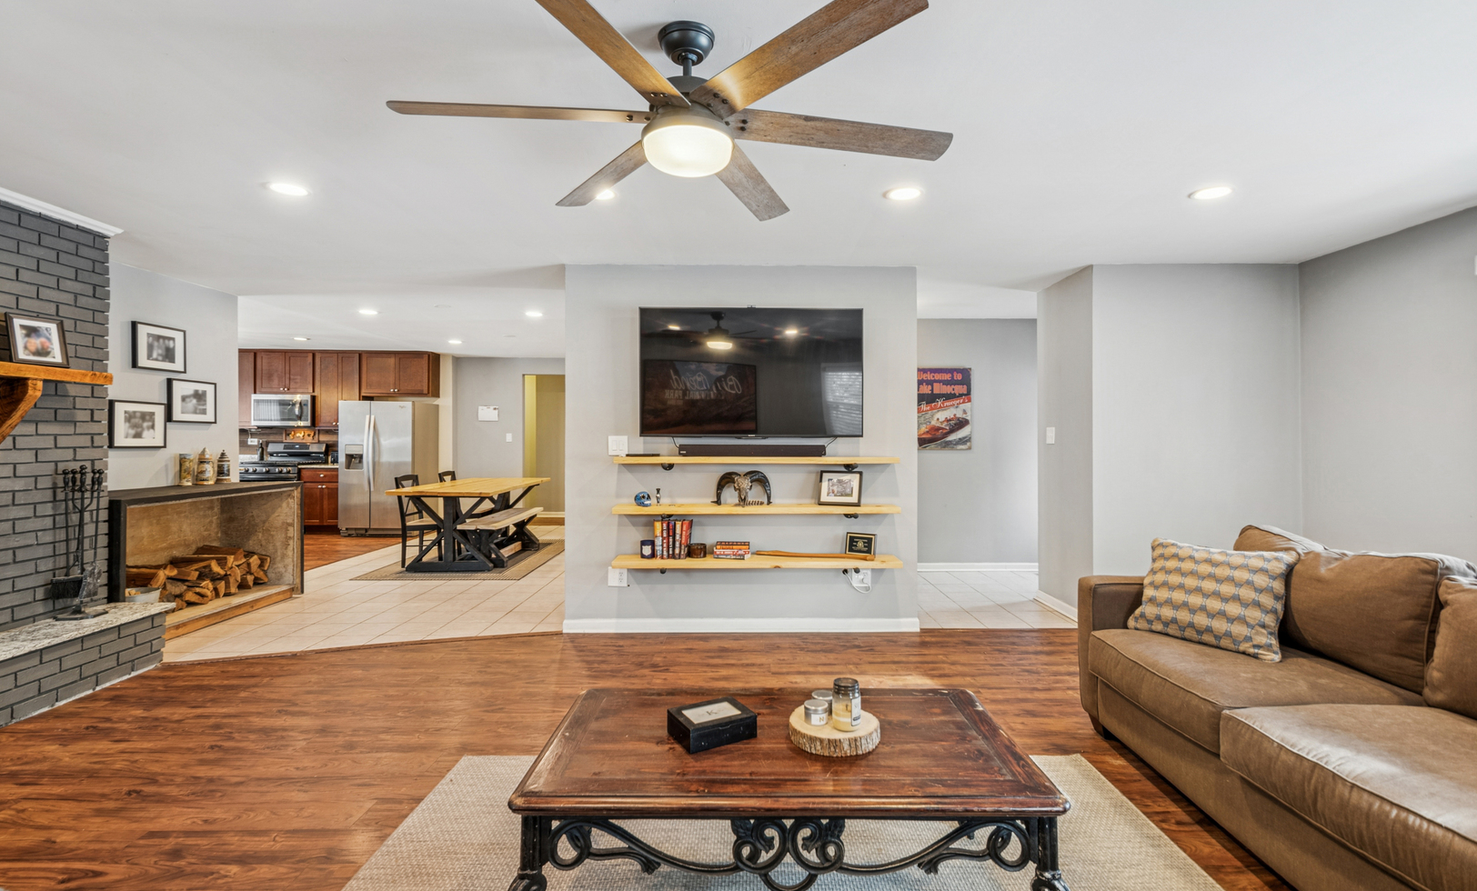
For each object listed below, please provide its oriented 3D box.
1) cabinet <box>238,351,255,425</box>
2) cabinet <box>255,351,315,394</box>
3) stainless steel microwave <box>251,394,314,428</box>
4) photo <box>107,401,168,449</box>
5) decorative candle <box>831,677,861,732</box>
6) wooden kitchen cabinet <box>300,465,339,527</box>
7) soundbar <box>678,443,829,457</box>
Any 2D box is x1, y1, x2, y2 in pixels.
[{"bbox_3d":[-6.725,-0.770,8.466,0.360,1.048,0.330,0,0,-3],"label":"cabinet"},{"bbox_3d":[-6.156,-0.998,8.499,0.777,0.595,0.330,0,0,-3],"label":"cabinet"},{"bbox_3d":[-6.146,-0.466,8.463,0.768,0.434,0.410,0,0,-3],"label":"stainless steel microwave"},{"bbox_3d":[-3.915,-0.131,4.015,0.035,0.302,0.345,0,0,3],"label":"photo"},{"bbox_3d":[0.271,0.648,1.540,0.072,0.110,0.072,0,0,0],"label":"decorative candle"},{"bbox_3d":[-5.513,0.729,8.416,0.564,0.869,0.600,0,0,-3],"label":"wooden kitchen cabinet"},{"bbox_3d":[0.089,0.036,3.835,0.907,0.073,0.085,0,0,0],"label":"soundbar"}]

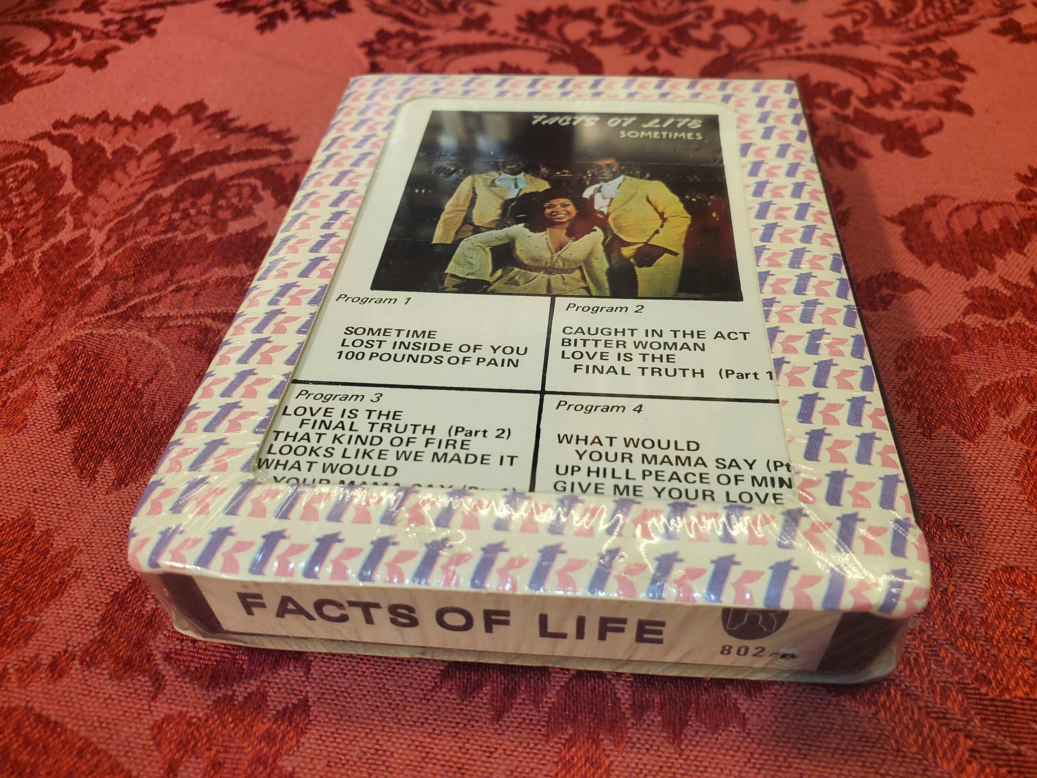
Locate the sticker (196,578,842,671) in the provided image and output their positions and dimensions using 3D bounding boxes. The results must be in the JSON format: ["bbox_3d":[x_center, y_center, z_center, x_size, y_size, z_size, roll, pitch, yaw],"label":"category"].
[{"bbox_3d":[-0.002,0.031,0.102,0.081,0.017,0.001,2,48,6],"label":"sticker"}]

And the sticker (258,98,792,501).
[{"bbox_3d":[0.005,-0.025,0.141,0.076,0.001,0.111,2,48,6],"label":"sticker"}]

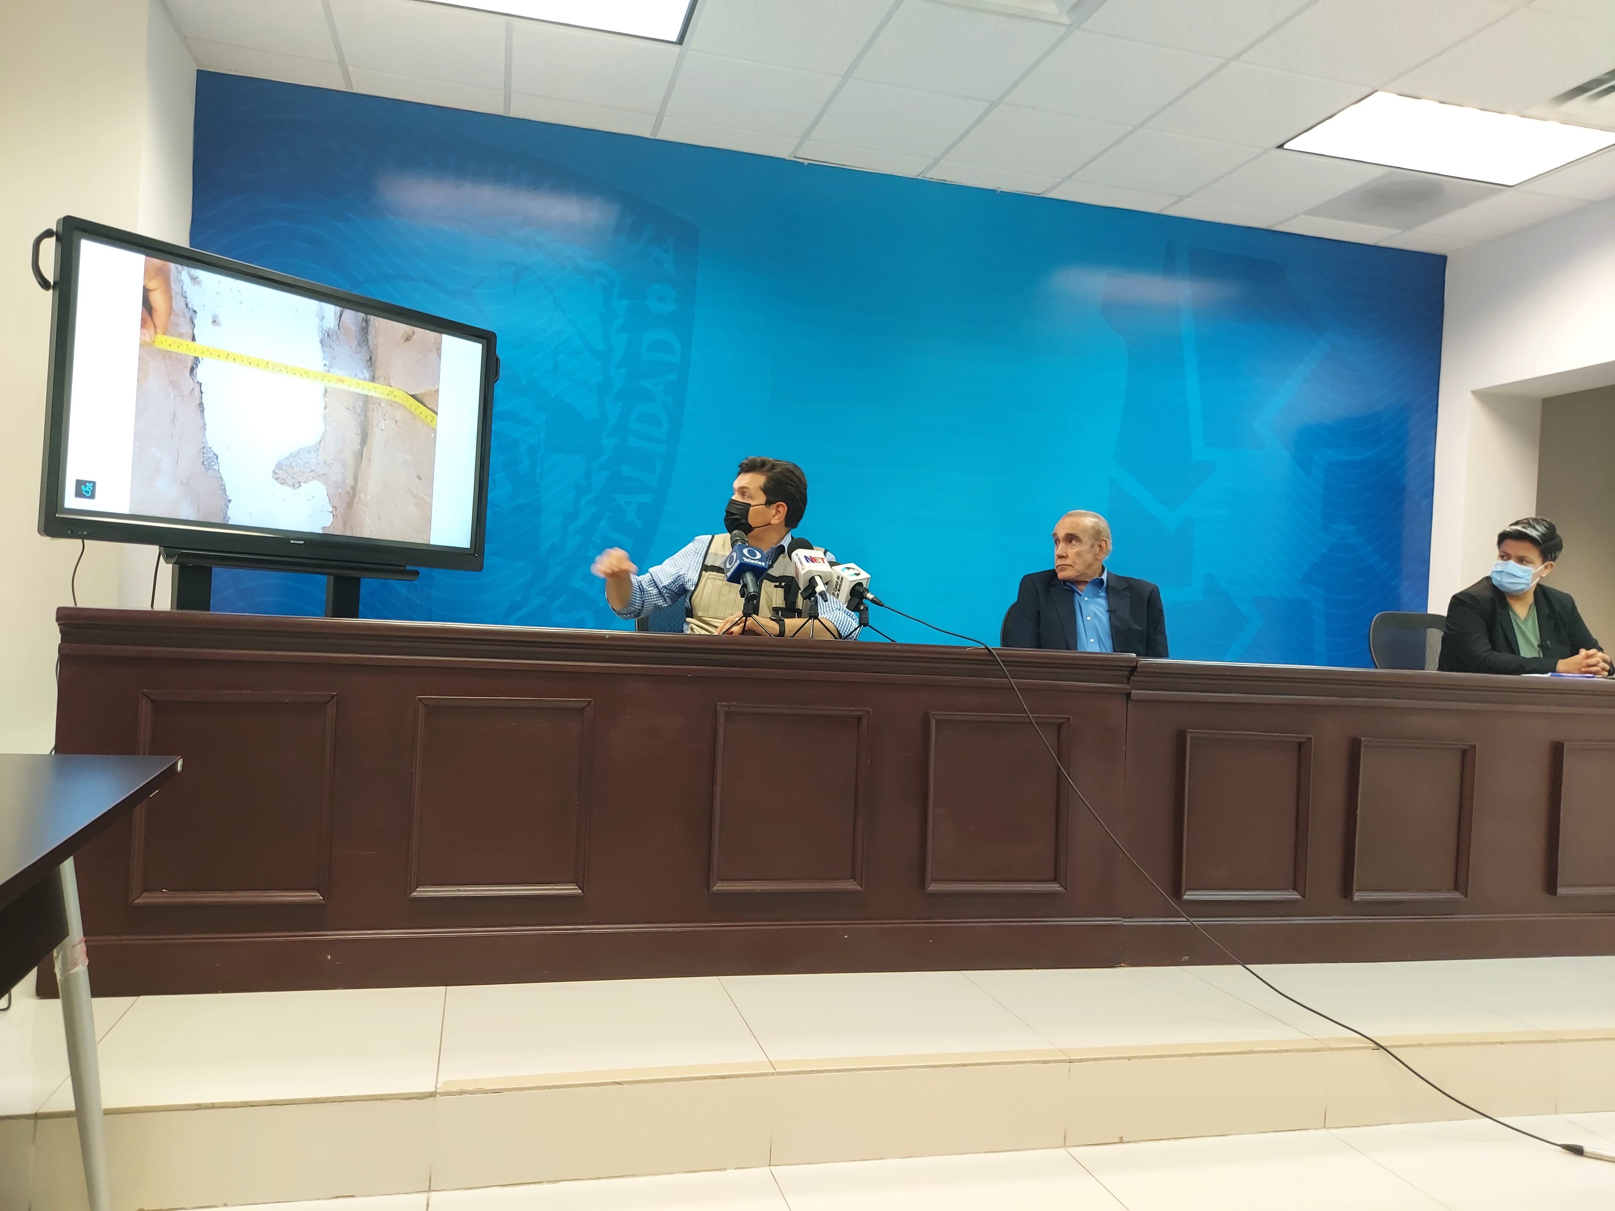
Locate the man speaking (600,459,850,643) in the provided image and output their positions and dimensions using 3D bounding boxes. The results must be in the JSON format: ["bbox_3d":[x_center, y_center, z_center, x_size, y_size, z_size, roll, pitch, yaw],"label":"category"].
[{"bbox_3d":[-0.246,0.210,3.280,0.720,1.290,0.720,3,0,-5],"label":"man speaking"}]

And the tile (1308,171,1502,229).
[{"bbox_3d":[2.718,-1.861,5.356,0.602,0.025,0.602,3,0,-15],"label":"tile"}]

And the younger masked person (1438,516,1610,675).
[{"bbox_3d":[2.308,0.352,3.670,0.550,1.278,0.750,3,0,-4],"label":"younger masked person"}]

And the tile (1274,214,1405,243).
[{"bbox_3d":[2.611,-1.866,5.760,0.602,0.025,0.218,3,0,-15],"label":"tile"}]

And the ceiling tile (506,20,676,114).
[{"bbox_3d":[-0.815,-2.034,4.414,0.602,0.025,0.602,3,0,-15],"label":"ceiling tile"}]

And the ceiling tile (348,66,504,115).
[{"bbox_3d":[-1.511,-2.064,4.659,0.586,0.020,0.203,3,0,-15],"label":"ceiling tile"}]

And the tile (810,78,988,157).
[{"bbox_3d":[0.363,-1.976,4.728,0.602,0.025,0.602,3,0,-15],"label":"tile"}]

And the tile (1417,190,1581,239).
[{"bbox_3d":[3.218,-1.836,5.489,0.419,0.025,0.602,3,0,-15],"label":"tile"}]

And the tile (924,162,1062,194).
[{"bbox_3d":[0.844,-1.952,5.290,0.602,0.025,0.221,3,0,-15],"label":"tile"}]

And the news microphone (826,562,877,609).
[{"bbox_3d":[0.113,-0.052,2.930,0.075,0.080,0.180,-6,34,-43],"label":"news microphone"}]

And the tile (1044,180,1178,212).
[{"bbox_3d":[1.433,-1.924,5.447,0.602,0.025,0.221,3,0,-15],"label":"tile"}]

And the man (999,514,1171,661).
[{"bbox_3d":[0.859,0.304,3.600,0.520,1.232,0.750,3,0,5],"label":"man"}]

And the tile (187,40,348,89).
[{"bbox_3d":[-2.078,-2.096,4.519,0.553,0.025,0.236,3,0,-15],"label":"tile"}]

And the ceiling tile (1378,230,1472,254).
[{"bbox_3d":[3.115,-1.837,5.888,0.410,0.020,0.203,3,0,-15],"label":"ceiling tile"}]

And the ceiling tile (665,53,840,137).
[{"bbox_3d":[-0.226,-2.005,4.571,0.602,0.025,0.602,3,0,-15],"label":"ceiling tile"}]

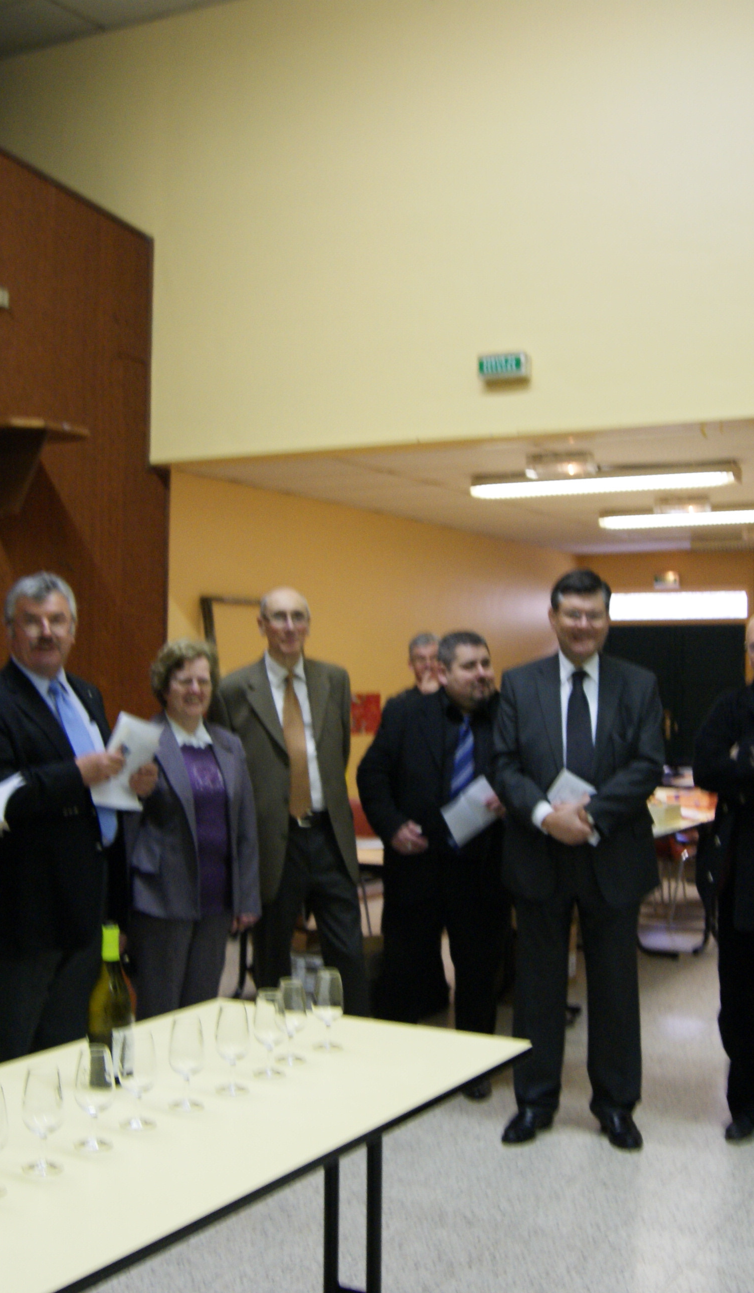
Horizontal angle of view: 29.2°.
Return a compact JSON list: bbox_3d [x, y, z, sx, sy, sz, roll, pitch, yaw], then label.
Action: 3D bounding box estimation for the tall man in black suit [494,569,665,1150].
[{"bbox_3d":[0.674,0.679,4.853,0.560,1.869,0.360,0,-2,8],"label":"tall man in black suit"}]

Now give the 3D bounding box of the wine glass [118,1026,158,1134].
[{"bbox_3d":[-0.399,0.722,2.428,0.066,0.155,0.066,1,-2,0],"label":"wine glass"}]

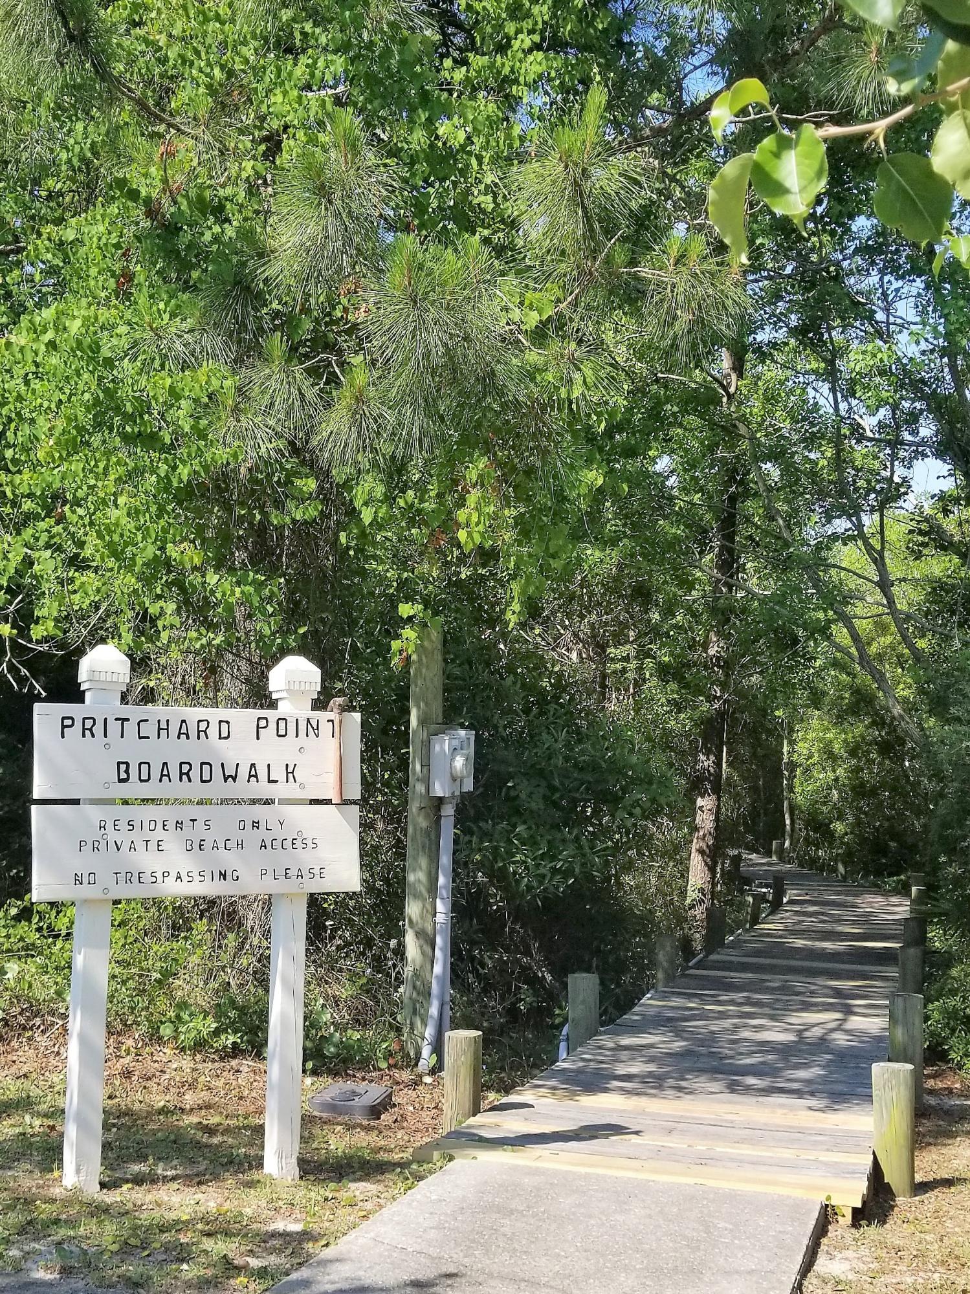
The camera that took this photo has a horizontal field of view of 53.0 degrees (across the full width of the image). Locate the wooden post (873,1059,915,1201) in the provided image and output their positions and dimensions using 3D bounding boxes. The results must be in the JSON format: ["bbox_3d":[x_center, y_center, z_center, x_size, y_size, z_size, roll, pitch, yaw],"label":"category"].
[{"bbox_3d":[1.301,1.536,3.090,0.127,0.387,0.127,-1,-5,25],"label":"wooden post"}]

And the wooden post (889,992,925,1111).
[{"bbox_3d":[1.692,1.622,3.900,0.127,0.437,0.127,-1,-5,25],"label":"wooden post"}]

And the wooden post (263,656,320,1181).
[{"bbox_3d":[-0.697,0.936,3.453,0.132,1.798,0.132,4,-6,-31],"label":"wooden post"}]

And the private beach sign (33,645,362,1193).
[{"bbox_3d":[-0.981,0.918,3.329,1.074,1.806,0.155,3,-5,-22],"label":"private beach sign"}]

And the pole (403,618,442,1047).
[{"bbox_3d":[-0.300,0.924,4.652,0.158,2.058,0.158,1,-5,-4],"label":"pole"}]

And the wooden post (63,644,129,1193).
[{"bbox_3d":[-1.296,0.873,3.207,0.132,1.748,0.132,4,-6,-31],"label":"wooden post"}]

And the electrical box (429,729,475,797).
[{"bbox_3d":[-0.156,0.555,4.620,0.140,0.305,0.350,-1,-5,17],"label":"electrical box"}]

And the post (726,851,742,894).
[{"bbox_3d":[2.930,2.655,11.395,0.130,0.420,0.130,-1,-5,25],"label":"post"}]

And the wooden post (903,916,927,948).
[{"bbox_3d":[2.722,1.928,6.141,0.127,0.430,0.127,-1,-5,25],"label":"wooden post"}]

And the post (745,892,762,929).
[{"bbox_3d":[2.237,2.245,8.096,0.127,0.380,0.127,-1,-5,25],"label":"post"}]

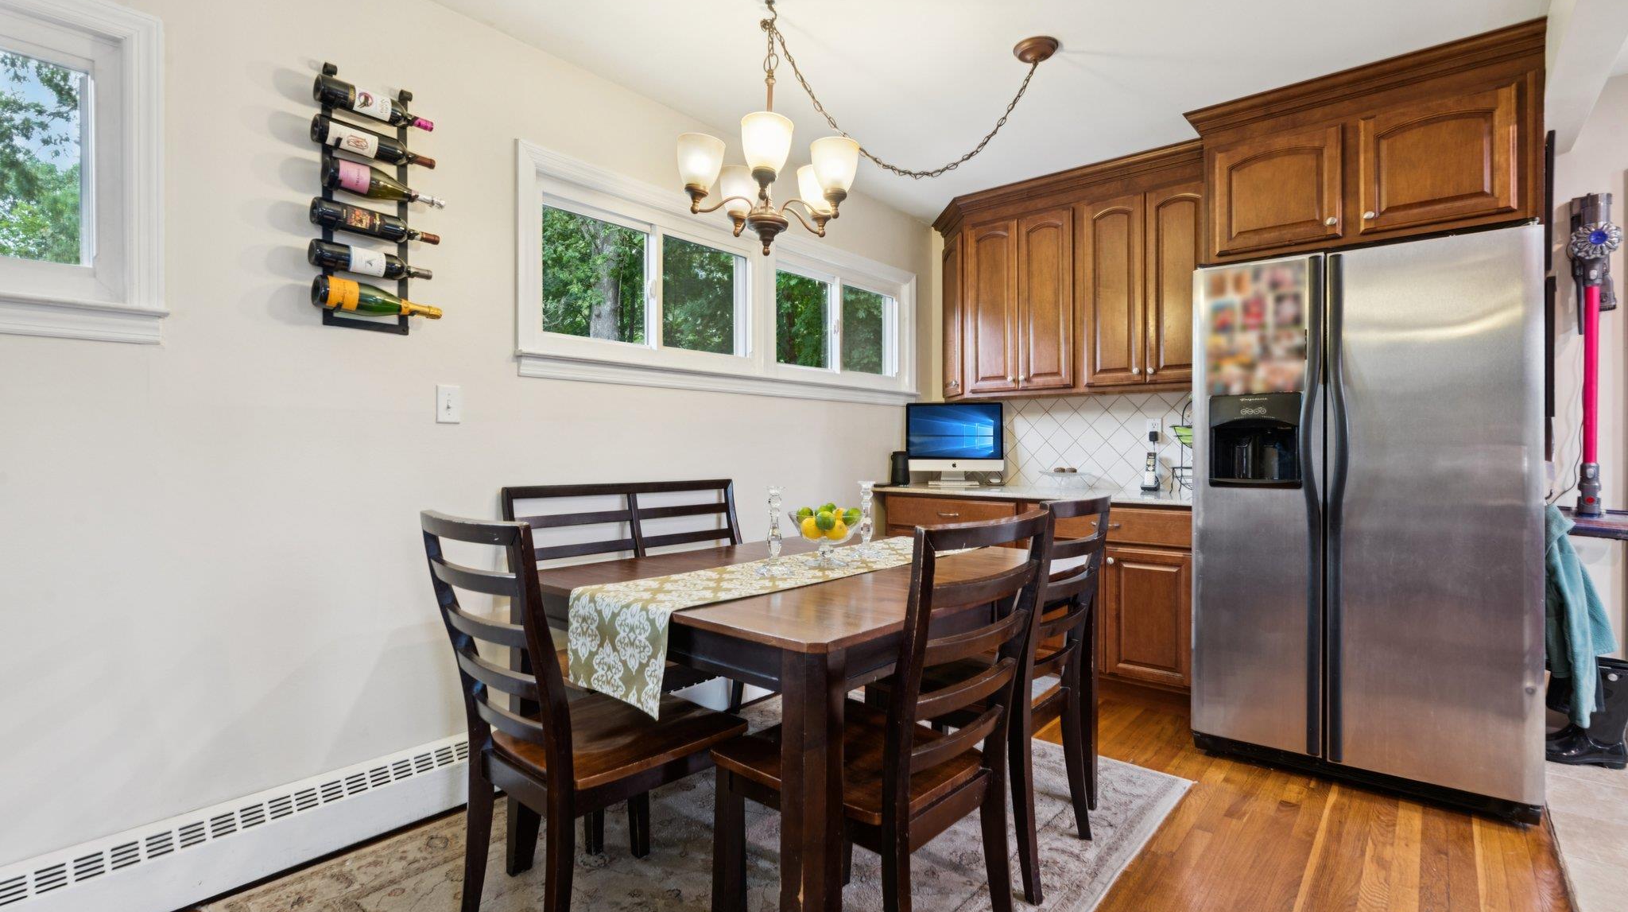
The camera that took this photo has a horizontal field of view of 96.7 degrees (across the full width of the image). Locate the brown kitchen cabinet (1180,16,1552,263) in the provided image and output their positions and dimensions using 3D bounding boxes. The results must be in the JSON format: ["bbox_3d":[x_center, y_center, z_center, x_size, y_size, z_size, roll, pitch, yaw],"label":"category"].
[{"bbox_3d":[2.121,-1.088,2.857,1.040,0.616,0.611,0,0,41],"label":"brown kitchen cabinet"}]

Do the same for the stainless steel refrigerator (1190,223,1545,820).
[{"bbox_3d":[1.967,0.206,2.622,0.902,1.749,0.860,0,0,41],"label":"stainless steel refrigerator"}]

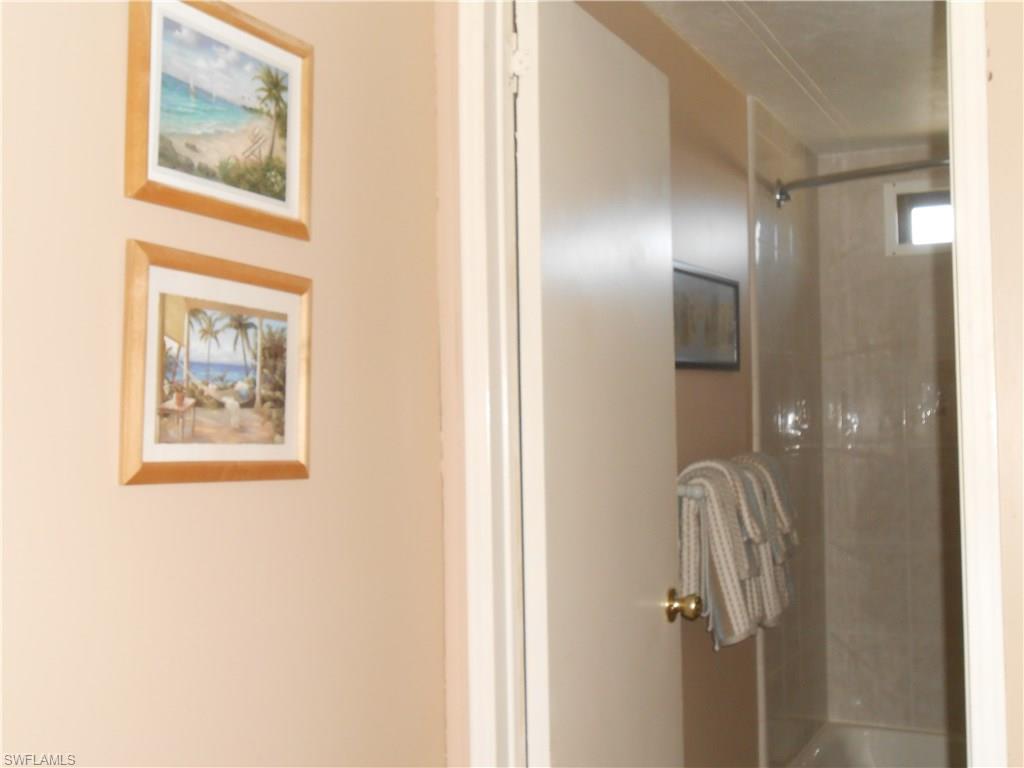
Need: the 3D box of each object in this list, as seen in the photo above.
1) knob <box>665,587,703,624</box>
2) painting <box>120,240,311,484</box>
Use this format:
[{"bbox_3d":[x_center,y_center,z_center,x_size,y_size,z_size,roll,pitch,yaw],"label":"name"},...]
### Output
[{"bbox_3d":[0.340,0.435,2.197,0.061,0.066,0.066,-2,-2,27],"label":"knob"},{"bbox_3d":[-0.320,-0.014,1.259,0.018,0.247,0.285,-1,-4,27],"label":"painting"}]

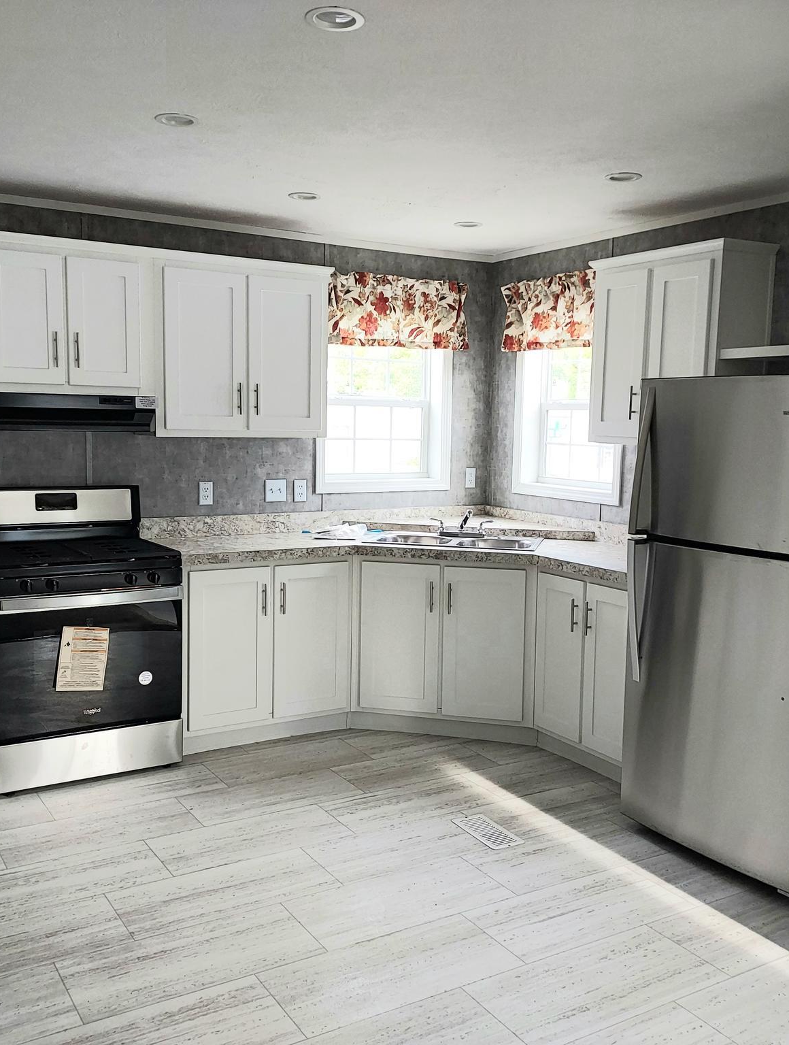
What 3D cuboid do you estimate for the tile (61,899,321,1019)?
[{"bbox_3d":[-0.560,1.215,2.699,0.681,0.008,0.322,-2,7,-32],"label":"tile"}]

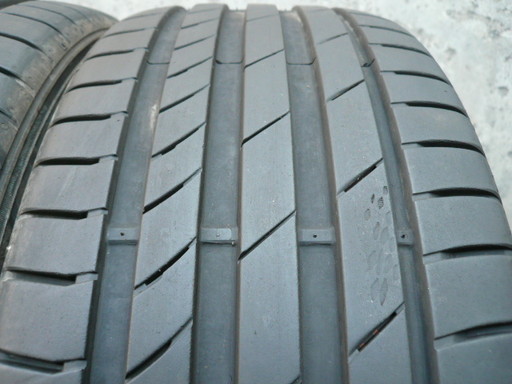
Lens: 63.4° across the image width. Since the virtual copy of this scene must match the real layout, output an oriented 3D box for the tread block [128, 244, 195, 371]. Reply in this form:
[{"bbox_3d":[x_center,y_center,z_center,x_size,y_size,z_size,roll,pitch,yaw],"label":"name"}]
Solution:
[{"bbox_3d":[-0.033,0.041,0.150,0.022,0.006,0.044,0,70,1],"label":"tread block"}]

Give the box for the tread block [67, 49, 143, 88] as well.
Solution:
[{"bbox_3d":[-0.076,-0.063,0.217,0.036,0.006,0.026,-8,47,9],"label":"tread block"}]

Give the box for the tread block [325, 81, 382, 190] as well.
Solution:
[{"bbox_3d":[0.043,-0.026,0.186,0.022,0.006,0.067,2,56,-2],"label":"tread block"}]

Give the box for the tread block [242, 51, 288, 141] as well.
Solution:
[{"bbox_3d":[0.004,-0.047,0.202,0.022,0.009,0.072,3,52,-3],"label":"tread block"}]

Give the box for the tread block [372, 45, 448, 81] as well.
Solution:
[{"bbox_3d":[0.083,-0.067,0.225,0.041,0.007,0.028,10,45,-10],"label":"tread block"}]

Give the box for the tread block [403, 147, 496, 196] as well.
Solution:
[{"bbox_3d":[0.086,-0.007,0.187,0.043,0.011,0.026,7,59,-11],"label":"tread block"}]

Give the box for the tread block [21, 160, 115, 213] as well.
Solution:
[{"bbox_3d":[-0.076,-0.001,0.171,0.036,0.009,0.023,-2,61,4],"label":"tread block"}]

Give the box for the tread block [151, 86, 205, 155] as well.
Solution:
[{"bbox_3d":[-0.034,-0.031,0.191,0.021,0.008,0.044,2,56,-2],"label":"tread block"}]

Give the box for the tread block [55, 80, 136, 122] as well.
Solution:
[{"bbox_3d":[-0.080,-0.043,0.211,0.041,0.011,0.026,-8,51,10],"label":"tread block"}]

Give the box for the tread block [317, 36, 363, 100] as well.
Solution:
[{"bbox_3d":[0.043,-0.065,0.218,0.021,0.009,0.066,0,47,-1],"label":"tread block"}]

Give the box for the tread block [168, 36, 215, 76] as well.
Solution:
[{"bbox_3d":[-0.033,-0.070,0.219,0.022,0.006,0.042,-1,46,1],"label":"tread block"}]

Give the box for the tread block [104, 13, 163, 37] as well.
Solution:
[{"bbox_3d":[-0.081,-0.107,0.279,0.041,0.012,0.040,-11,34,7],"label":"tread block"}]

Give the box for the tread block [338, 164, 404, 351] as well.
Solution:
[{"bbox_3d":[0.043,0.022,0.160,0.022,0.009,0.077,0,66,-1],"label":"tread block"}]

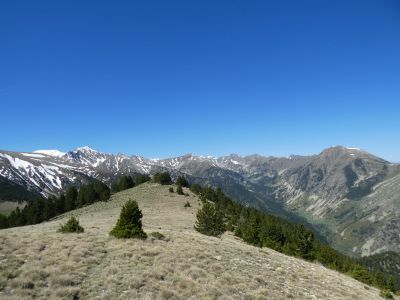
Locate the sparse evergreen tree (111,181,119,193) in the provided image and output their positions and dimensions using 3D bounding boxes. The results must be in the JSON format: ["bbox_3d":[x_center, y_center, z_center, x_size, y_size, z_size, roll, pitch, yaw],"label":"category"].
[{"bbox_3d":[-20.844,9.012,68.000,2.207,3.065,2.207,0,-2,0],"label":"sparse evergreen tree"}]

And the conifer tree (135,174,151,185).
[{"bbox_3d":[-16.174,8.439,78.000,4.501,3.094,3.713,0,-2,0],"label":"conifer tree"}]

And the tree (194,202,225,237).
[{"bbox_3d":[0.613,4.291,17.000,1.900,2.146,1.900,0,-2,0],"label":"tree"}]

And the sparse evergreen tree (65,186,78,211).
[{"bbox_3d":[-19.926,7.598,43.000,2.171,3.877,2.171,0,-2,0],"label":"sparse evergreen tree"}]

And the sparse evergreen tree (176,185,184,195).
[{"bbox_3d":[-4.008,8.222,57.000,1.644,2.261,1.644,0,-2,0],"label":"sparse evergreen tree"}]

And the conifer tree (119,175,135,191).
[{"bbox_3d":[-17.494,7.914,66.000,3.808,3.927,3.808,0,-2,0],"label":"conifer tree"}]

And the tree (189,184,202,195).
[{"bbox_3d":[-0.974,8.547,60.000,3.029,2.164,2.596,0,-2,0],"label":"tree"}]

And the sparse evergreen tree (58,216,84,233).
[{"bbox_3d":[-7.631,4.448,16.500,1.577,0.982,1.178,0,-2,0],"label":"sparse evergreen tree"}]

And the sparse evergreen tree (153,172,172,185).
[{"bbox_3d":[-10.548,8.087,78.000,5.626,3.797,4.557,0,-2,0],"label":"sparse evergreen tree"}]

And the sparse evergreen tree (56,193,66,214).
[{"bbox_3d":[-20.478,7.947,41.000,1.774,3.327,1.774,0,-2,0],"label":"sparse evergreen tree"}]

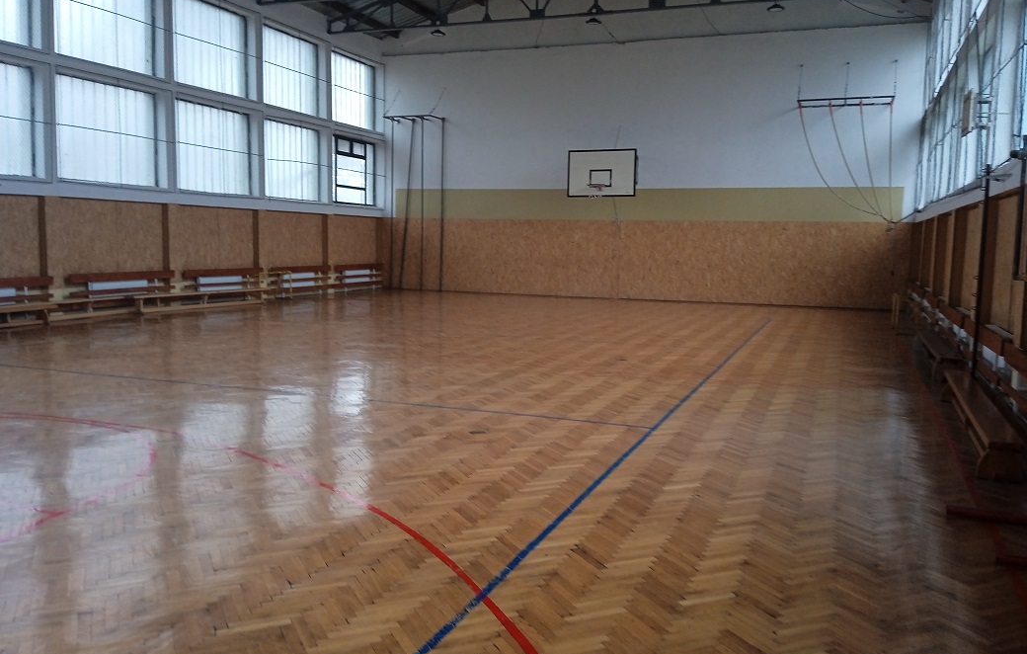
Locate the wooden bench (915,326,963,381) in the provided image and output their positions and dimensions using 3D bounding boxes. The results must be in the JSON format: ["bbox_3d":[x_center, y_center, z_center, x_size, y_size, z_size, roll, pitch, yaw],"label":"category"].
[{"bbox_3d":[5.942,0.360,11.710,0.289,0.313,3.383,3,7,22],"label":"wooden bench"}]

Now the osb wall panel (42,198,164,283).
[{"bbox_3d":[-7.959,-1.687,16.433,0.030,1.576,2.706,3,7,22],"label":"osb wall panel"}]

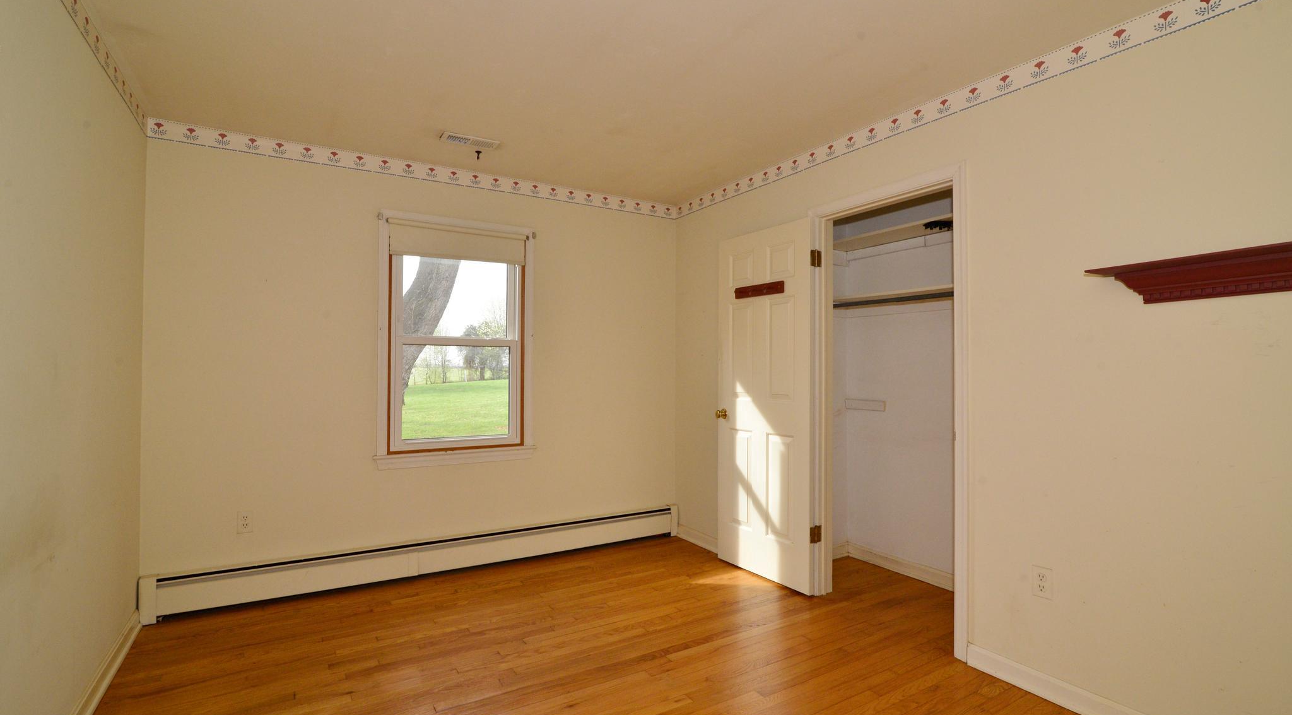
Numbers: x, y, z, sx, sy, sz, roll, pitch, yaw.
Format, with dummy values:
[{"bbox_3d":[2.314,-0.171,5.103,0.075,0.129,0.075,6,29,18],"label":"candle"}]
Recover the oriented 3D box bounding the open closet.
[{"bbox_3d":[1.354,0.244,3.150,0.715,2.106,1.160,1,-1,-32],"label":"open closet"}]

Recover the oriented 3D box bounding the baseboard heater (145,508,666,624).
[{"bbox_3d":[-1.085,1.169,3.463,3.000,0.210,0.070,1,-1,-30],"label":"baseboard heater"}]

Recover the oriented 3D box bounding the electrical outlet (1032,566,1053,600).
[{"bbox_3d":[1.505,0.855,2.182,0.010,0.115,0.070,1,-1,-32],"label":"electrical outlet"}]

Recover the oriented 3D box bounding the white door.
[{"bbox_3d":[0.696,0.263,3.405,0.042,2.035,0.729,1,-1,-34],"label":"white door"}]

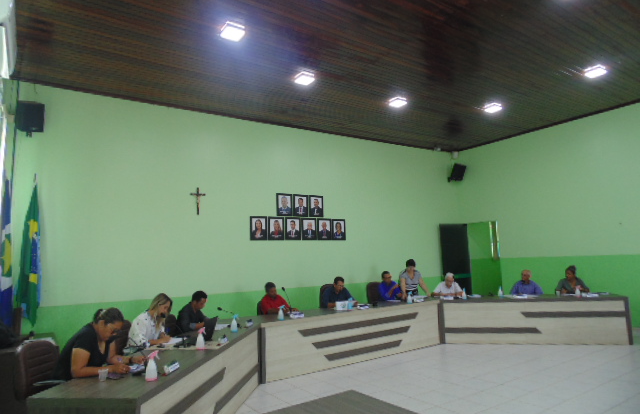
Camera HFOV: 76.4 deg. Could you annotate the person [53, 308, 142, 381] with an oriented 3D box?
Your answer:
[{"bbox_3d":[-1.765,1.418,3.207,0.850,1.210,0.540,-3,-7,8],"label":"person"}]

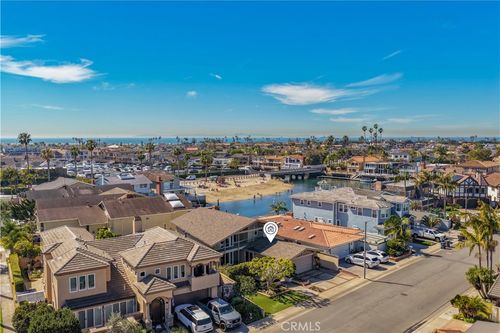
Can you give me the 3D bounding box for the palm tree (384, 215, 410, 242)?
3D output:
[{"bbox_3d":[23.519,10.464,61.977,4.000,5.700,4.000,0,4,0],"label":"palm tree"}]

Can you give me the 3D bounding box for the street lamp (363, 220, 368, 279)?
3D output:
[{"bbox_3d":[14.684,10.582,49.133,0.350,7.410,0.600,-4,6,-43],"label":"street lamp"}]

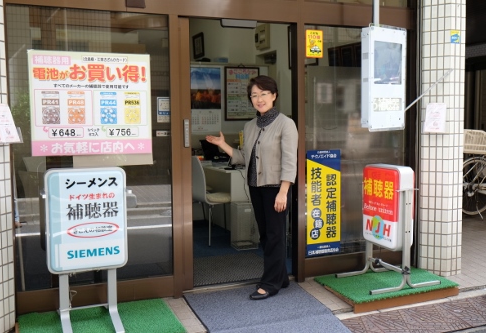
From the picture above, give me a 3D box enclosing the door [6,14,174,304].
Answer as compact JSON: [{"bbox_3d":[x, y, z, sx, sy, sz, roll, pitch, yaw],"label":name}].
[{"bbox_3d":[-0.976,-0.038,3.489,1.036,1.974,0.050,-2,4,-21],"label":"door"}]

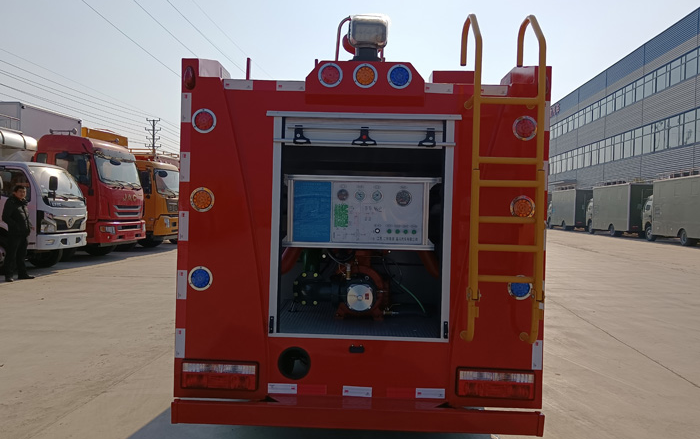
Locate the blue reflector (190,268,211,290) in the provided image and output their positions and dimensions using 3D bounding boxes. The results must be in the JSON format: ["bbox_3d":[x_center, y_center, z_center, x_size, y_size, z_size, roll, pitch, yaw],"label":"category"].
[{"bbox_3d":[-0.760,0.302,2.784,0.120,0.120,0.035,2,1,1],"label":"blue reflector"}]

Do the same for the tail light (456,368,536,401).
[{"bbox_3d":[0.740,0.837,2.777,0.390,0.152,0.060,2,1,1],"label":"tail light"}]

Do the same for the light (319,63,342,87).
[{"bbox_3d":[-0.096,-0.716,2.720,0.122,0.122,0.030,2,1,1],"label":"light"}]

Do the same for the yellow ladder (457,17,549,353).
[{"bbox_3d":[0.754,-0.222,2.767,0.342,1.628,0.420,2,1,1],"label":"yellow ladder"}]

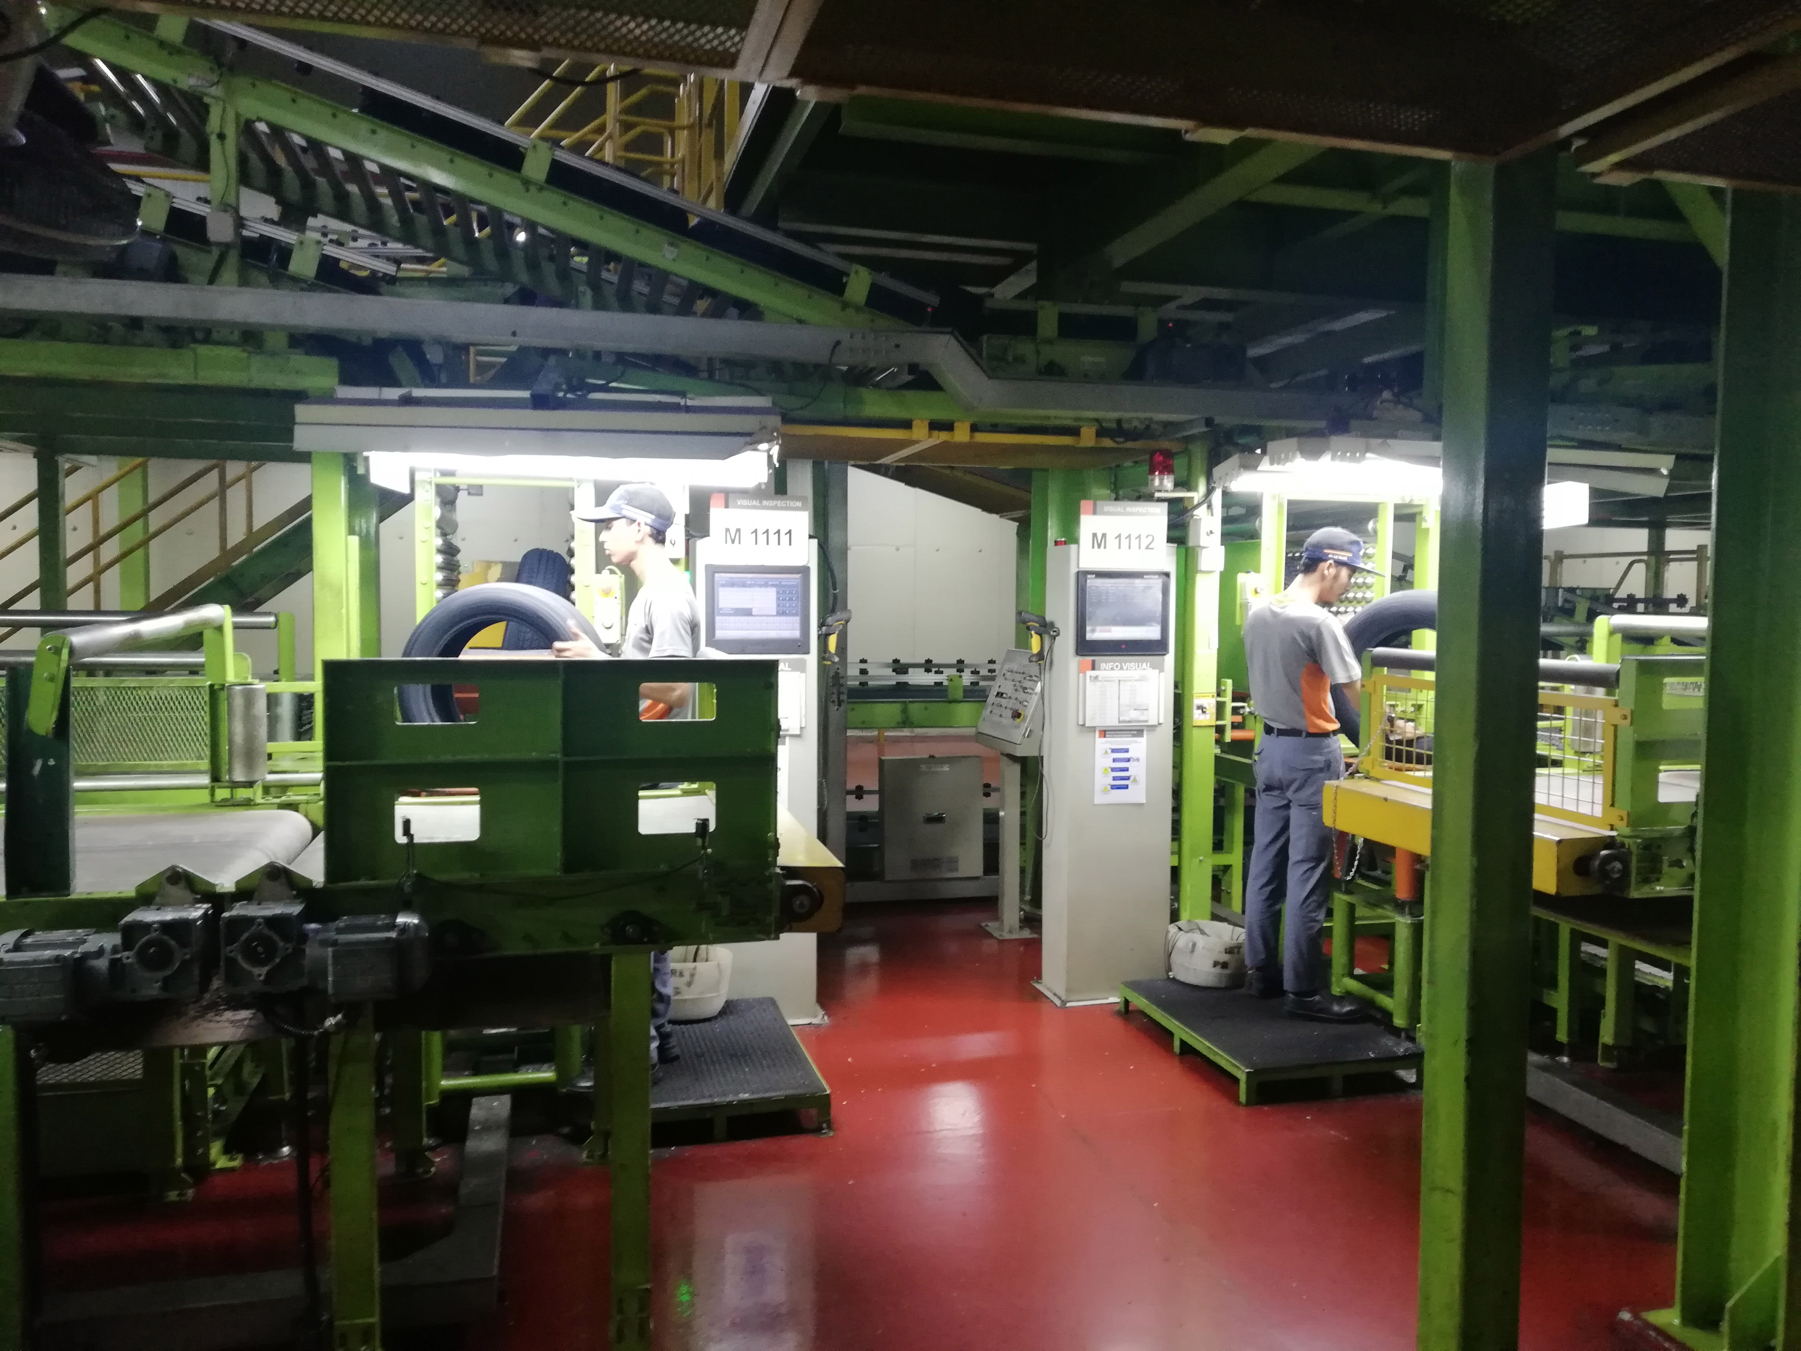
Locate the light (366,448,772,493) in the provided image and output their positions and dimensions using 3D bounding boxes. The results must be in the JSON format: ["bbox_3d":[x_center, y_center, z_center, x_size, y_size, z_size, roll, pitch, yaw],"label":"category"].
[{"bbox_3d":[-0.959,-0.602,4.100,1.150,0.110,0.200,-1,4,-15],"label":"light"}]

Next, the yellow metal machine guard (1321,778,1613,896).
[{"bbox_3d":[1.500,0.426,3.836,0.150,0.130,0.977,-1,4,-15],"label":"yellow metal machine guard"}]

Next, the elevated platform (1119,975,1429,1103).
[{"bbox_3d":[1.288,1.264,4.972,0.665,0.120,0.980,-1,4,-14],"label":"elevated platform"}]

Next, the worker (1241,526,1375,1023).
[{"bbox_3d":[1.466,0.340,5.005,0.450,1.720,0.470,-1,4,-22],"label":"worker"}]

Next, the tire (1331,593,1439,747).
[{"bbox_3d":[1.811,0.017,4.920,0.635,0.635,0.210,2,4,18],"label":"tire"}]

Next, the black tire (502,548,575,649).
[{"bbox_3d":[-1.414,-0.165,5.400,0.210,0.650,0.650,9,2,-14],"label":"black tire"}]

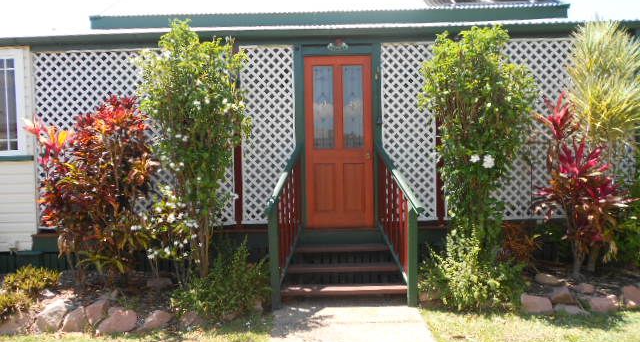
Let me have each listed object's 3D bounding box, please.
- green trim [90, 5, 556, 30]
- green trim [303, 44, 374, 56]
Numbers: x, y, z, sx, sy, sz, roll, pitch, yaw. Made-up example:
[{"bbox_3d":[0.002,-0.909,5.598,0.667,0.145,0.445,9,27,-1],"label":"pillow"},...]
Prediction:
[{"bbox_3d":[0.131,-2.401,7.533,7.460,0.200,0.140,-1,2,1],"label":"green trim"},{"bbox_3d":[0.201,-1.427,5.692,0.845,0.132,0.090,-1,2,1],"label":"green trim"}]

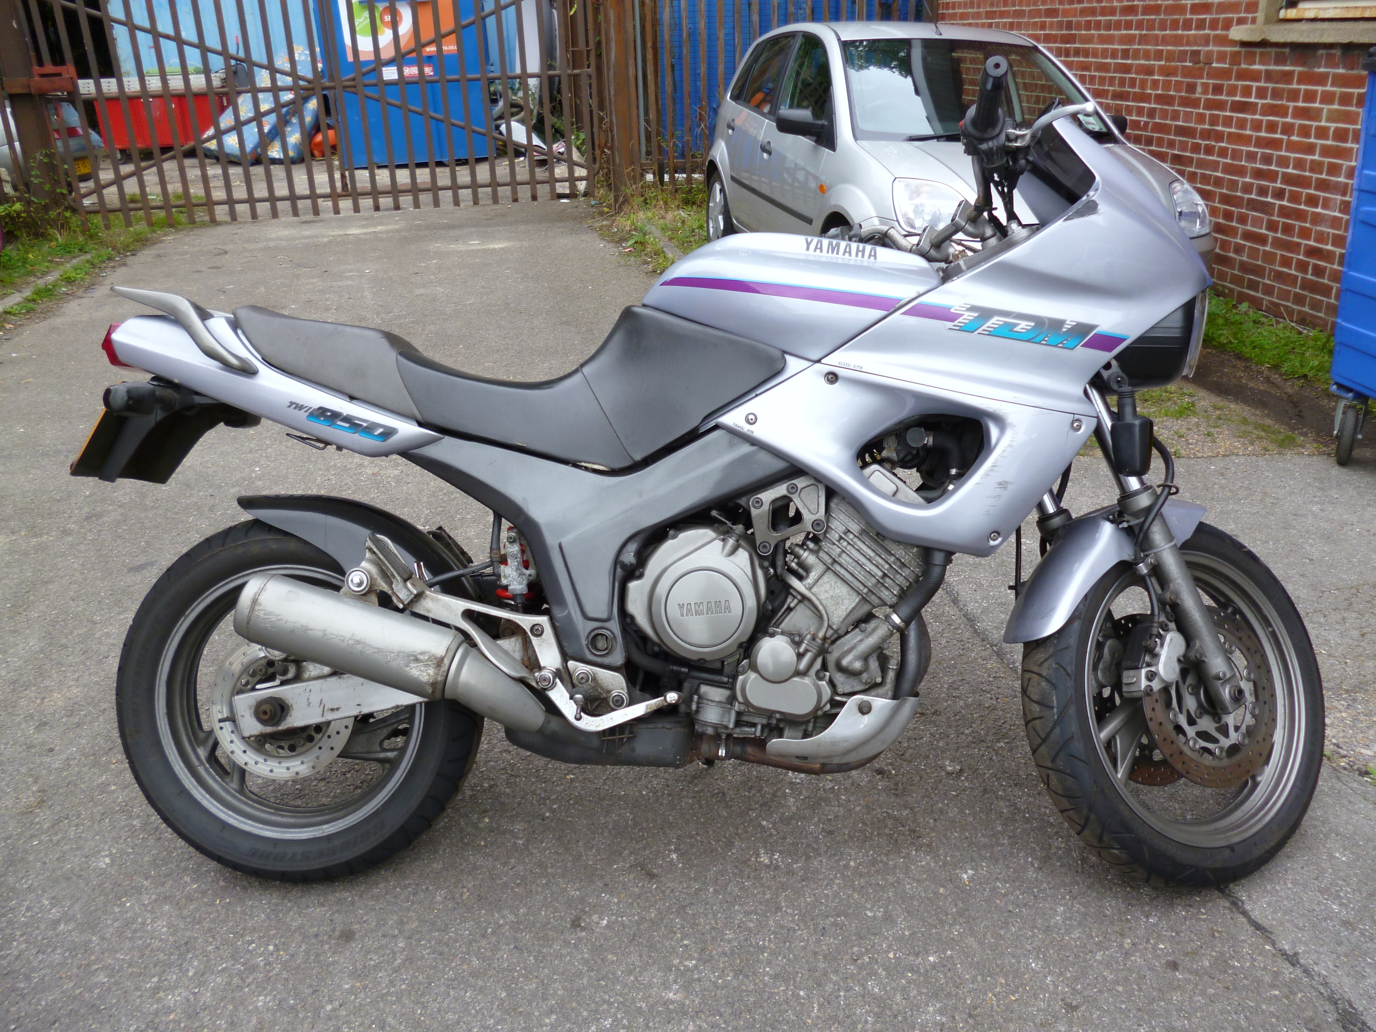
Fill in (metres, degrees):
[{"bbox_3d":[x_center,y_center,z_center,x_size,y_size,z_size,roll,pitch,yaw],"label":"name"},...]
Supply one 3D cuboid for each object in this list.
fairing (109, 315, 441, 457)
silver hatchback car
[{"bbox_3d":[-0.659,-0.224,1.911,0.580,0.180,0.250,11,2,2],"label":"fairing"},{"bbox_3d":[1.285,-2.030,6.410,1.700,1.460,3.920,-6,24,-12],"label":"silver hatchback car"}]

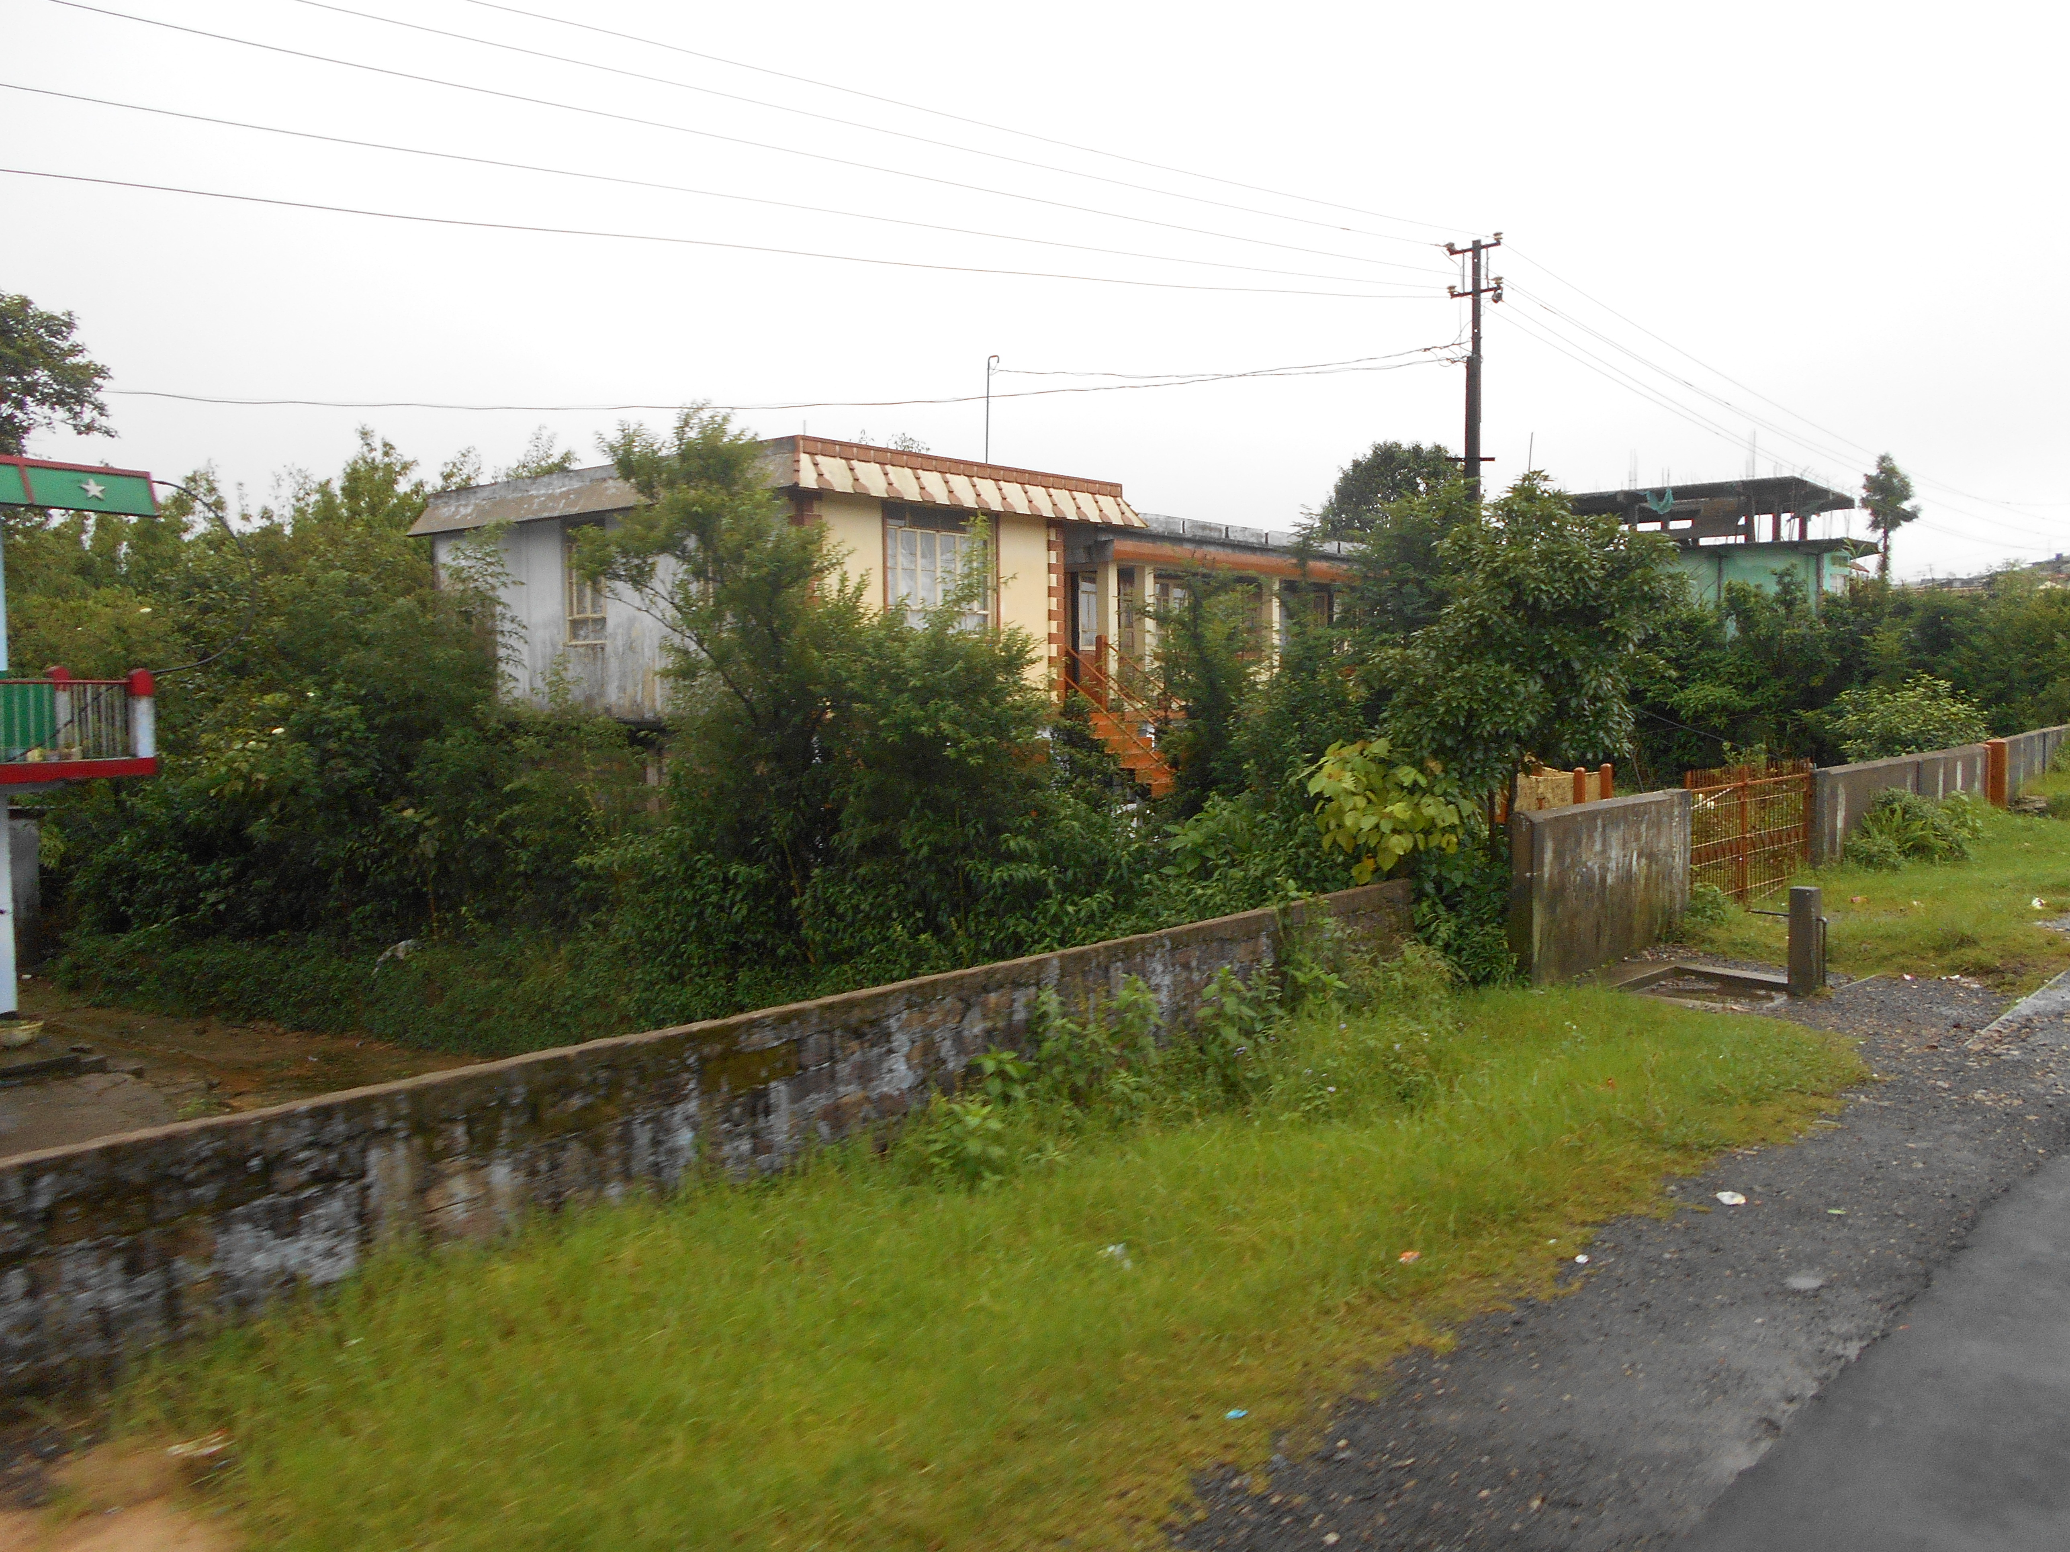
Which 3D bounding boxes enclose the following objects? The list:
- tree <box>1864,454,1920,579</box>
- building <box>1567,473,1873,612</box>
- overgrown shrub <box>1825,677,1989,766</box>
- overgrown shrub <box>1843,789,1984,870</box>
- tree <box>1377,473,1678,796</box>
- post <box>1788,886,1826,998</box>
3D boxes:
[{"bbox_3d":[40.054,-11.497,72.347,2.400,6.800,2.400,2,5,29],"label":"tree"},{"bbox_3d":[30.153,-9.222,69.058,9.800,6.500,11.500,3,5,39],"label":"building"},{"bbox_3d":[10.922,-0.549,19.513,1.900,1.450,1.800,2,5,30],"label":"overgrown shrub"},{"bbox_3d":[9.158,0.474,16.280,1.000,0.800,1.600,4,6,44],"label":"overgrown shrub"},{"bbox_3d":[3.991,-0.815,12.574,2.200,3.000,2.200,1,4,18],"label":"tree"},{"bbox_3d":[5.560,1.181,11.219,0.190,0.790,0.190,4,6,44],"label":"post"}]

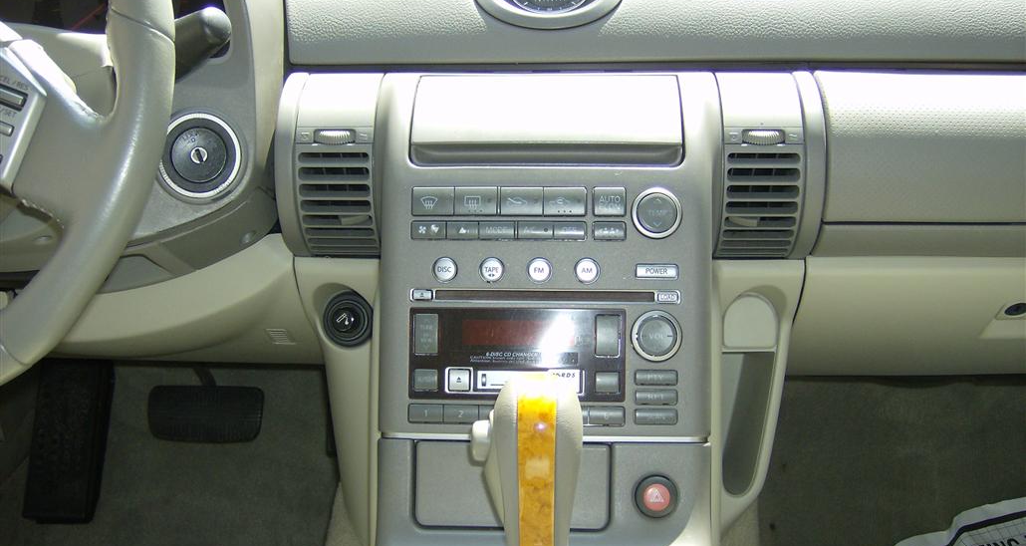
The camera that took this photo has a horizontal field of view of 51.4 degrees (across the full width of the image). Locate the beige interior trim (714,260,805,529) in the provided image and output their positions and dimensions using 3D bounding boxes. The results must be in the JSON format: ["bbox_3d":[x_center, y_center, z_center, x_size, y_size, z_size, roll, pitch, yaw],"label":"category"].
[{"bbox_3d":[0.157,0.075,0.682,0.060,0.167,0.062,0,3,0],"label":"beige interior trim"}]

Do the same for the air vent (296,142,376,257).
[{"bbox_3d":[-0.113,-0.048,0.683,0.051,0.077,0.027,0,24,0],"label":"air vent"}]

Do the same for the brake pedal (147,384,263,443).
[{"bbox_3d":[-0.315,0.143,1.090,0.118,0.061,0.030,0,-10,0],"label":"brake pedal"}]

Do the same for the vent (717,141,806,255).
[{"bbox_3d":[0.158,-0.046,0.683,0.052,0.077,0.027,0,24,0],"label":"vent"}]

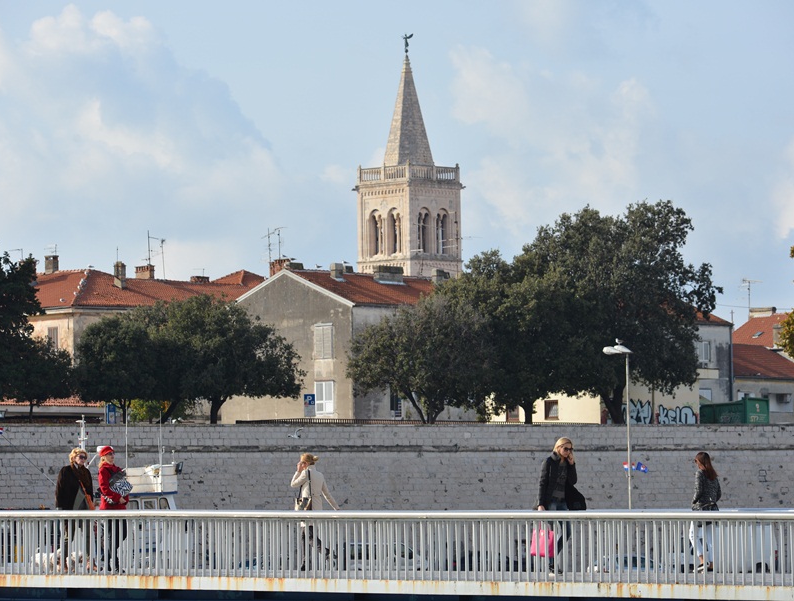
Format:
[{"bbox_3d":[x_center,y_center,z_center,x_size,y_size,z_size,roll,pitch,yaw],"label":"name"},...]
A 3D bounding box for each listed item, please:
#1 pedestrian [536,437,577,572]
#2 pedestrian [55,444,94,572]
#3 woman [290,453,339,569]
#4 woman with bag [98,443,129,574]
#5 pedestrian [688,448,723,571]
[{"bbox_3d":[2.025,2.582,53.300,0.580,1.730,0.550,2,-4,-45],"label":"pedestrian"},{"bbox_3d":[-4.408,2.868,58.200,0.420,1.680,0.550,-4,-4,40],"label":"pedestrian"},{"bbox_3d":[-1.159,2.928,59.000,0.680,1.630,0.520,-3,-4,40],"label":"woman"},{"bbox_3d":[-3.807,2.818,57.200,0.420,1.700,0.480,-3,-4,32],"label":"woman with bag"},{"bbox_3d":[4.160,2.861,57.429,0.380,1.640,0.450,-2,-3,38],"label":"pedestrian"}]

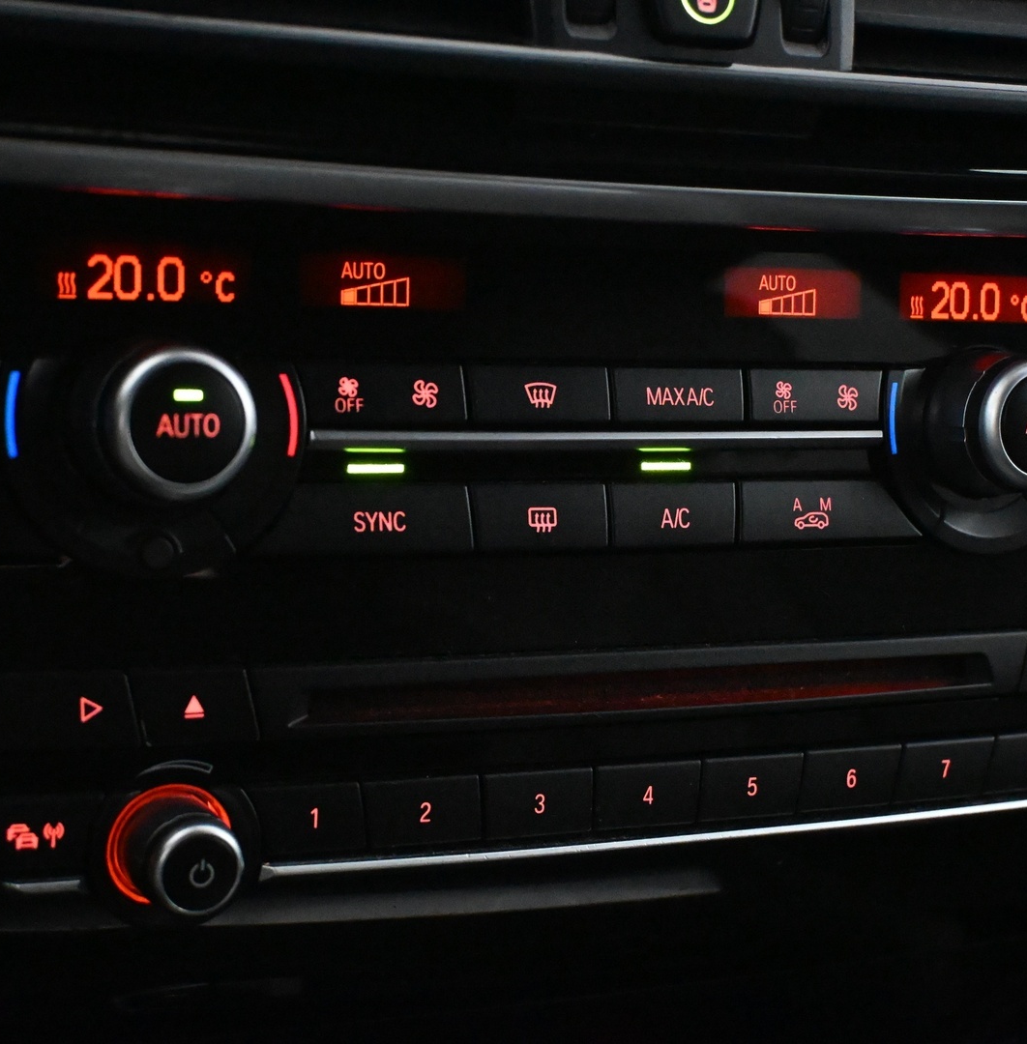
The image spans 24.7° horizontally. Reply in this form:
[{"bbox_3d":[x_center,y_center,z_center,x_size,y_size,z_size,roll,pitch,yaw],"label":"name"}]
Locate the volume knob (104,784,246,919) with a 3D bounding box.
[{"bbox_3d":[-0.046,0.047,0.331,0.019,0.019,0.013,-1,10,-27],"label":"volume knob"}]

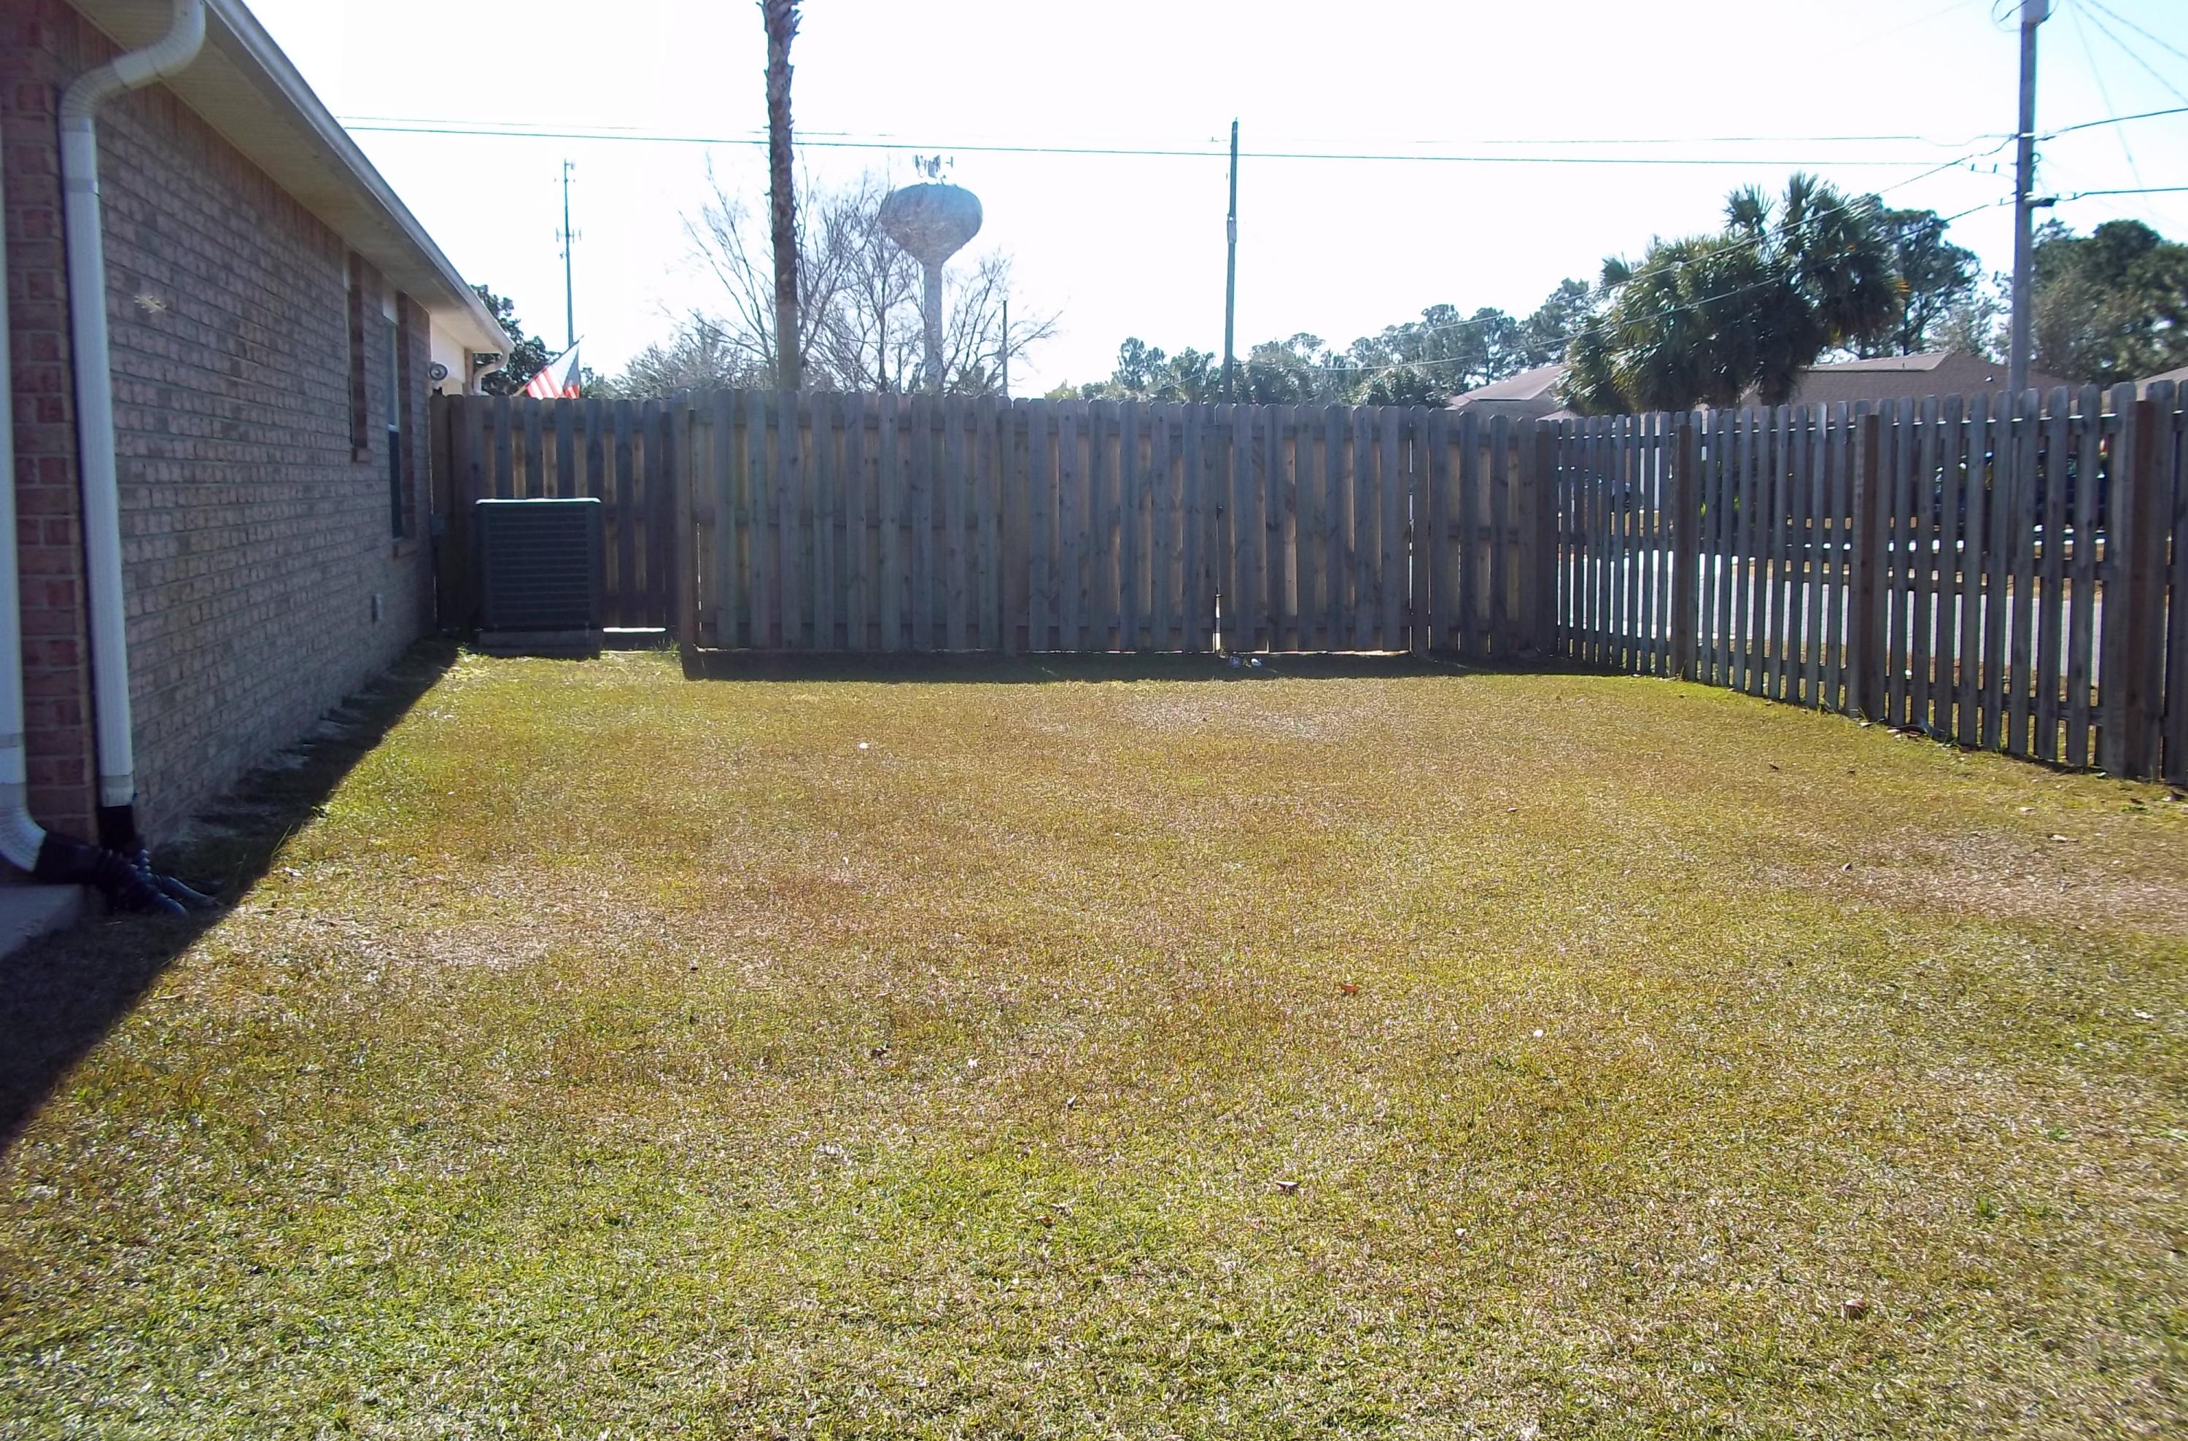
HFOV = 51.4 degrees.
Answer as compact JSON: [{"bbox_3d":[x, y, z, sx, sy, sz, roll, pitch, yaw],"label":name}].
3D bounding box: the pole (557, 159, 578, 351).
[{"bbox_3d":[-69.488,-52.108,302.246,2.930,44.077,2.930,0,6,0],"label":"pole"}]

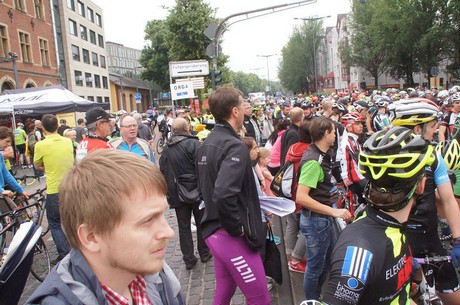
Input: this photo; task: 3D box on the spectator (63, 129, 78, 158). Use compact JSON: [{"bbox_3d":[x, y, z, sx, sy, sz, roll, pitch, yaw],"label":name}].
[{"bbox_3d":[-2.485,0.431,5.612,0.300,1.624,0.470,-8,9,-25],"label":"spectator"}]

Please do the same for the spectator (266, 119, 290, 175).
[{"bbox_3d":[0.803,0.316,4.808,0.360,1.572,0.480,-11,10,-38],"label":"spectator"}]

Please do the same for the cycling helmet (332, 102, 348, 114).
[{"bbox_3d":[1.834,-0.712,5.700,0.280,0.170,0.210,12,4,-14],"label":"cycling helmet"}]

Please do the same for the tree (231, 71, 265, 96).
[{"bbox_3d":[5.980,-20.289,110.809,10.000,11.300,11.000,-4,8,1],"label":"tree"}]

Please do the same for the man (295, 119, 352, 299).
[{"bbox_3d":[0.784,0.568,3.019,0.500,1.750,0.480,-5,8,-7],"label":"man"}]

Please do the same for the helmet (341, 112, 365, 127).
[{"bbox_3d":[1.482,-0.404,4.150,0.290,0.170,0.210,-2,9,16],"label":"helmet"}]

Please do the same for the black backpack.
[{"bbox_3d":[0.559,0.282,3.600,0.220,0.410,0.300,-8,9,-24],"label":"black backpack"}]

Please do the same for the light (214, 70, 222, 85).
[{"bbox_3d":[-0.465,-3.102,14.300,0.320,0.600,0.250,-4,8,5],"label":"light"}]

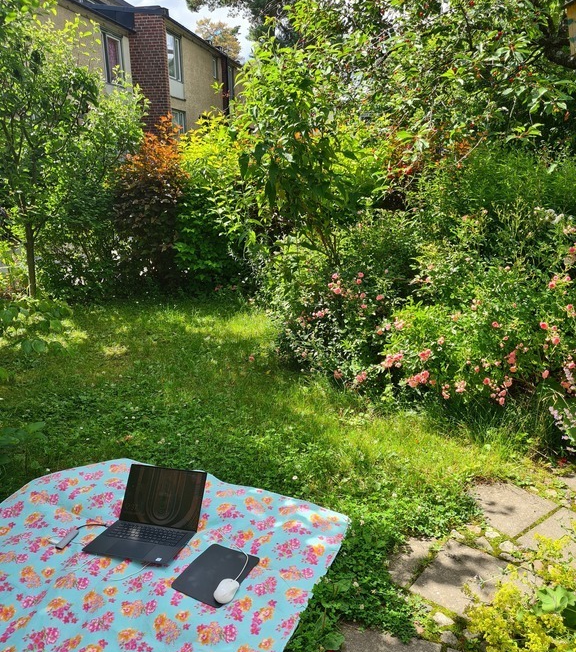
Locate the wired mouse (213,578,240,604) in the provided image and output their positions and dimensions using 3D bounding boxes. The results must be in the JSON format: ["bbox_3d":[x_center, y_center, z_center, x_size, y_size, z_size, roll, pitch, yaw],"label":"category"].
[{"bbox_3d":[-0.203,0.871,1.917,0.063,0.038,0.107,7,19,22],"label":"wired mouse"}]

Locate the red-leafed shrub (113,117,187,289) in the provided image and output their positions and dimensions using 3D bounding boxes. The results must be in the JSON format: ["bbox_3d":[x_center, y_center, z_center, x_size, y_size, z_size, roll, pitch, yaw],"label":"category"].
[{"bbox_3d":[-1.370,-1.220,5.945,0.820,1.710,0.800,-4,18,-12],"label":"red-leafed shrub"}]

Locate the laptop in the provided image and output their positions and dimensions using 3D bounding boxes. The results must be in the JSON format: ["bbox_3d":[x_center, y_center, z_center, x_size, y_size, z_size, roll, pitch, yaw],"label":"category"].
[{"bbox_3d":[-0.526,0.703,2.178,0.344,0.207,0.338,2,12,18],"label":"laptop"}]

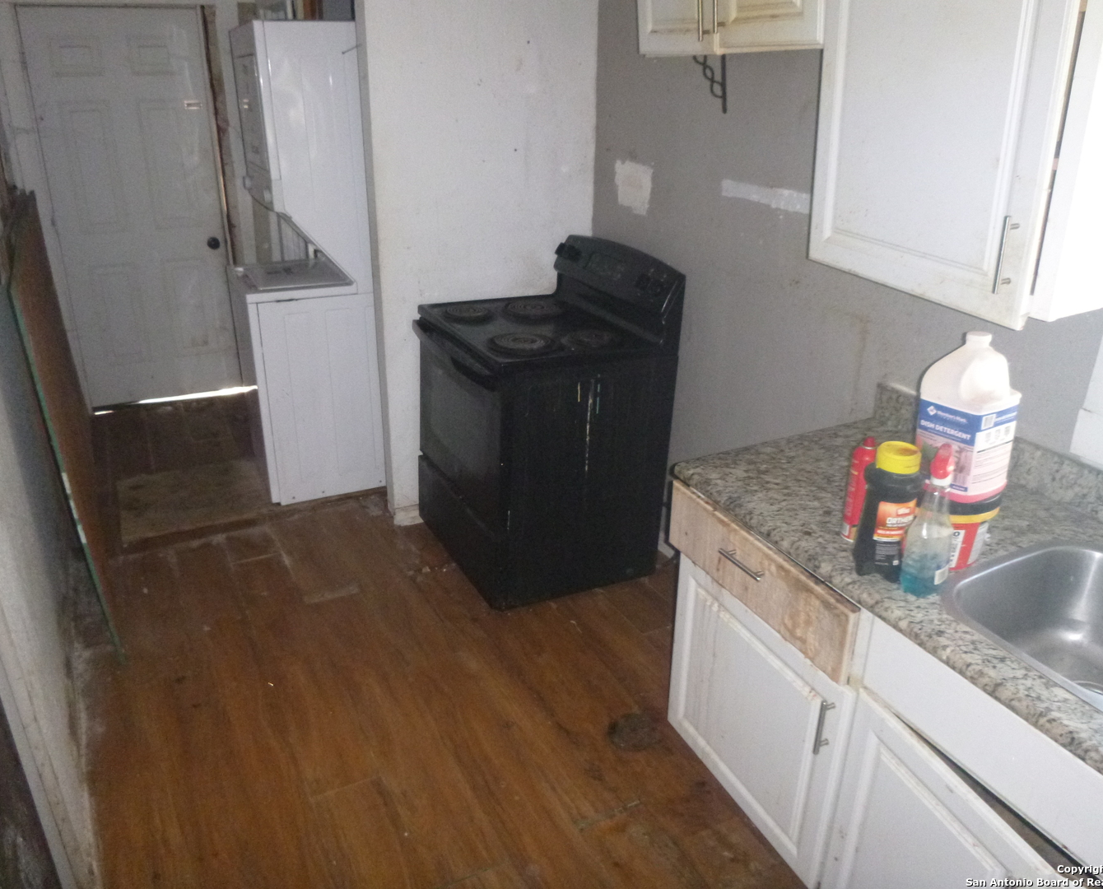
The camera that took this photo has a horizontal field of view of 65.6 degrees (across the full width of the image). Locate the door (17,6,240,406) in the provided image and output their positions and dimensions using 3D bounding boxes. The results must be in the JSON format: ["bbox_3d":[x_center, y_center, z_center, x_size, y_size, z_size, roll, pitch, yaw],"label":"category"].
[{"bbox_3d":[-2.202,-1.224,4.608,0.810,2.030,0.045,-11,26,-28],"label":"door"}]

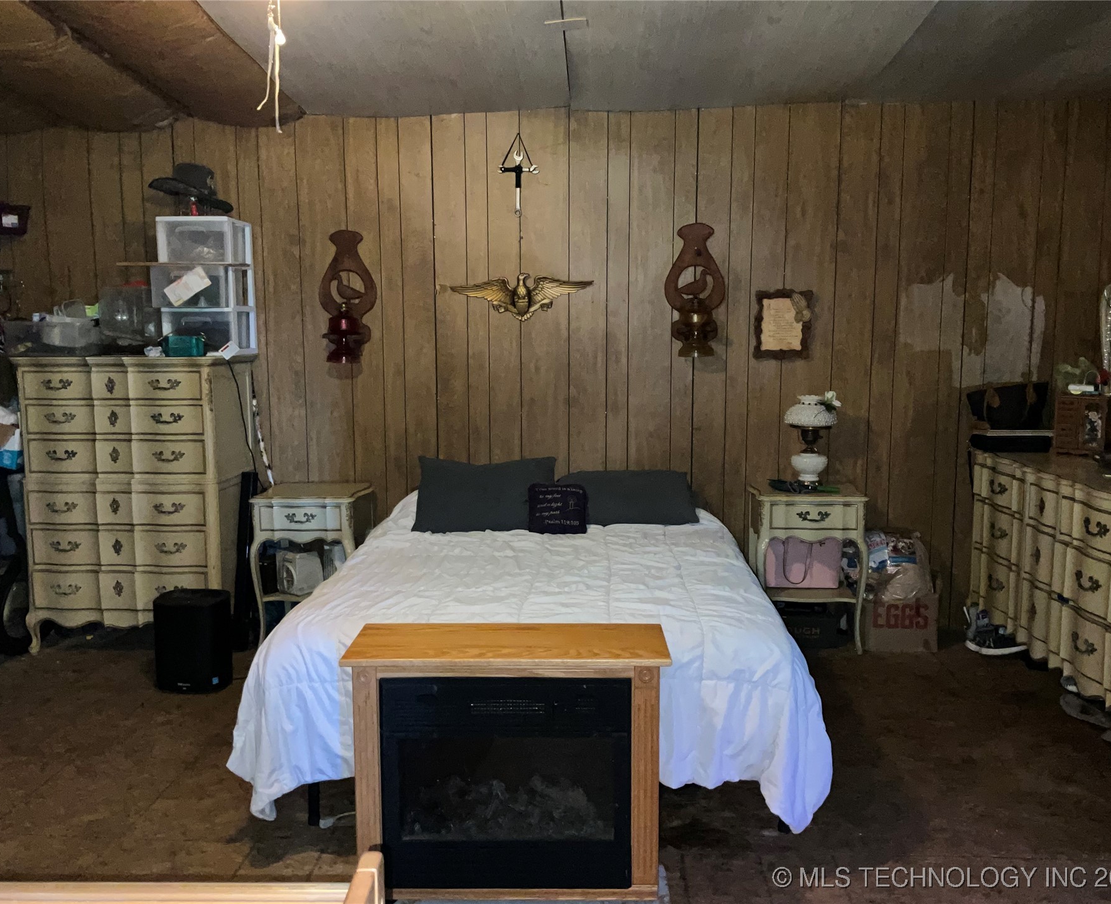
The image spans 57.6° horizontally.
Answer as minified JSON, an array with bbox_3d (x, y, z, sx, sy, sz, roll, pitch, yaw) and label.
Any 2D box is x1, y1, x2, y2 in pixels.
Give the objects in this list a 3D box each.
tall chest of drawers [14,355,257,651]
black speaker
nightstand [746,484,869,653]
[{"bbox_3d":[-1.870,0.223,4.609,0.890,1.300,0.480,0,7,3],"label":"tall chest of drawers"},{"bbox_3d":[-1.466,0.759,4.092,0.250,0.365,0.230,2,7,14],"label":"black speaker"},{"bbox_3d":[1.126,0.523,4.597,0.470,0.695,0.370,0,7,3],"label":"nightstand"}]

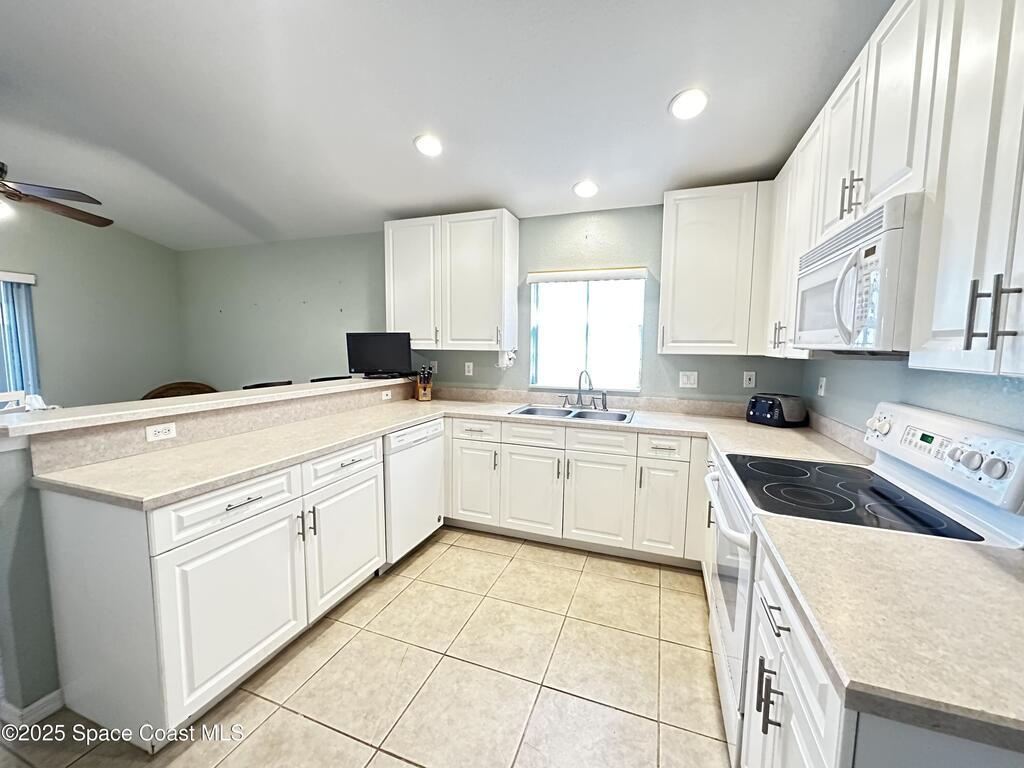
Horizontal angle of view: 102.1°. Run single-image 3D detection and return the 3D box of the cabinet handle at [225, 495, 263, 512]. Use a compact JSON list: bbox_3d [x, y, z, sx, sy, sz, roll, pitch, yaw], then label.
[{"bbox_3d":[-1.026,0.454,1.580,0.036,0.014,0.140,3,6,20],"label":"cabinet handle"}]

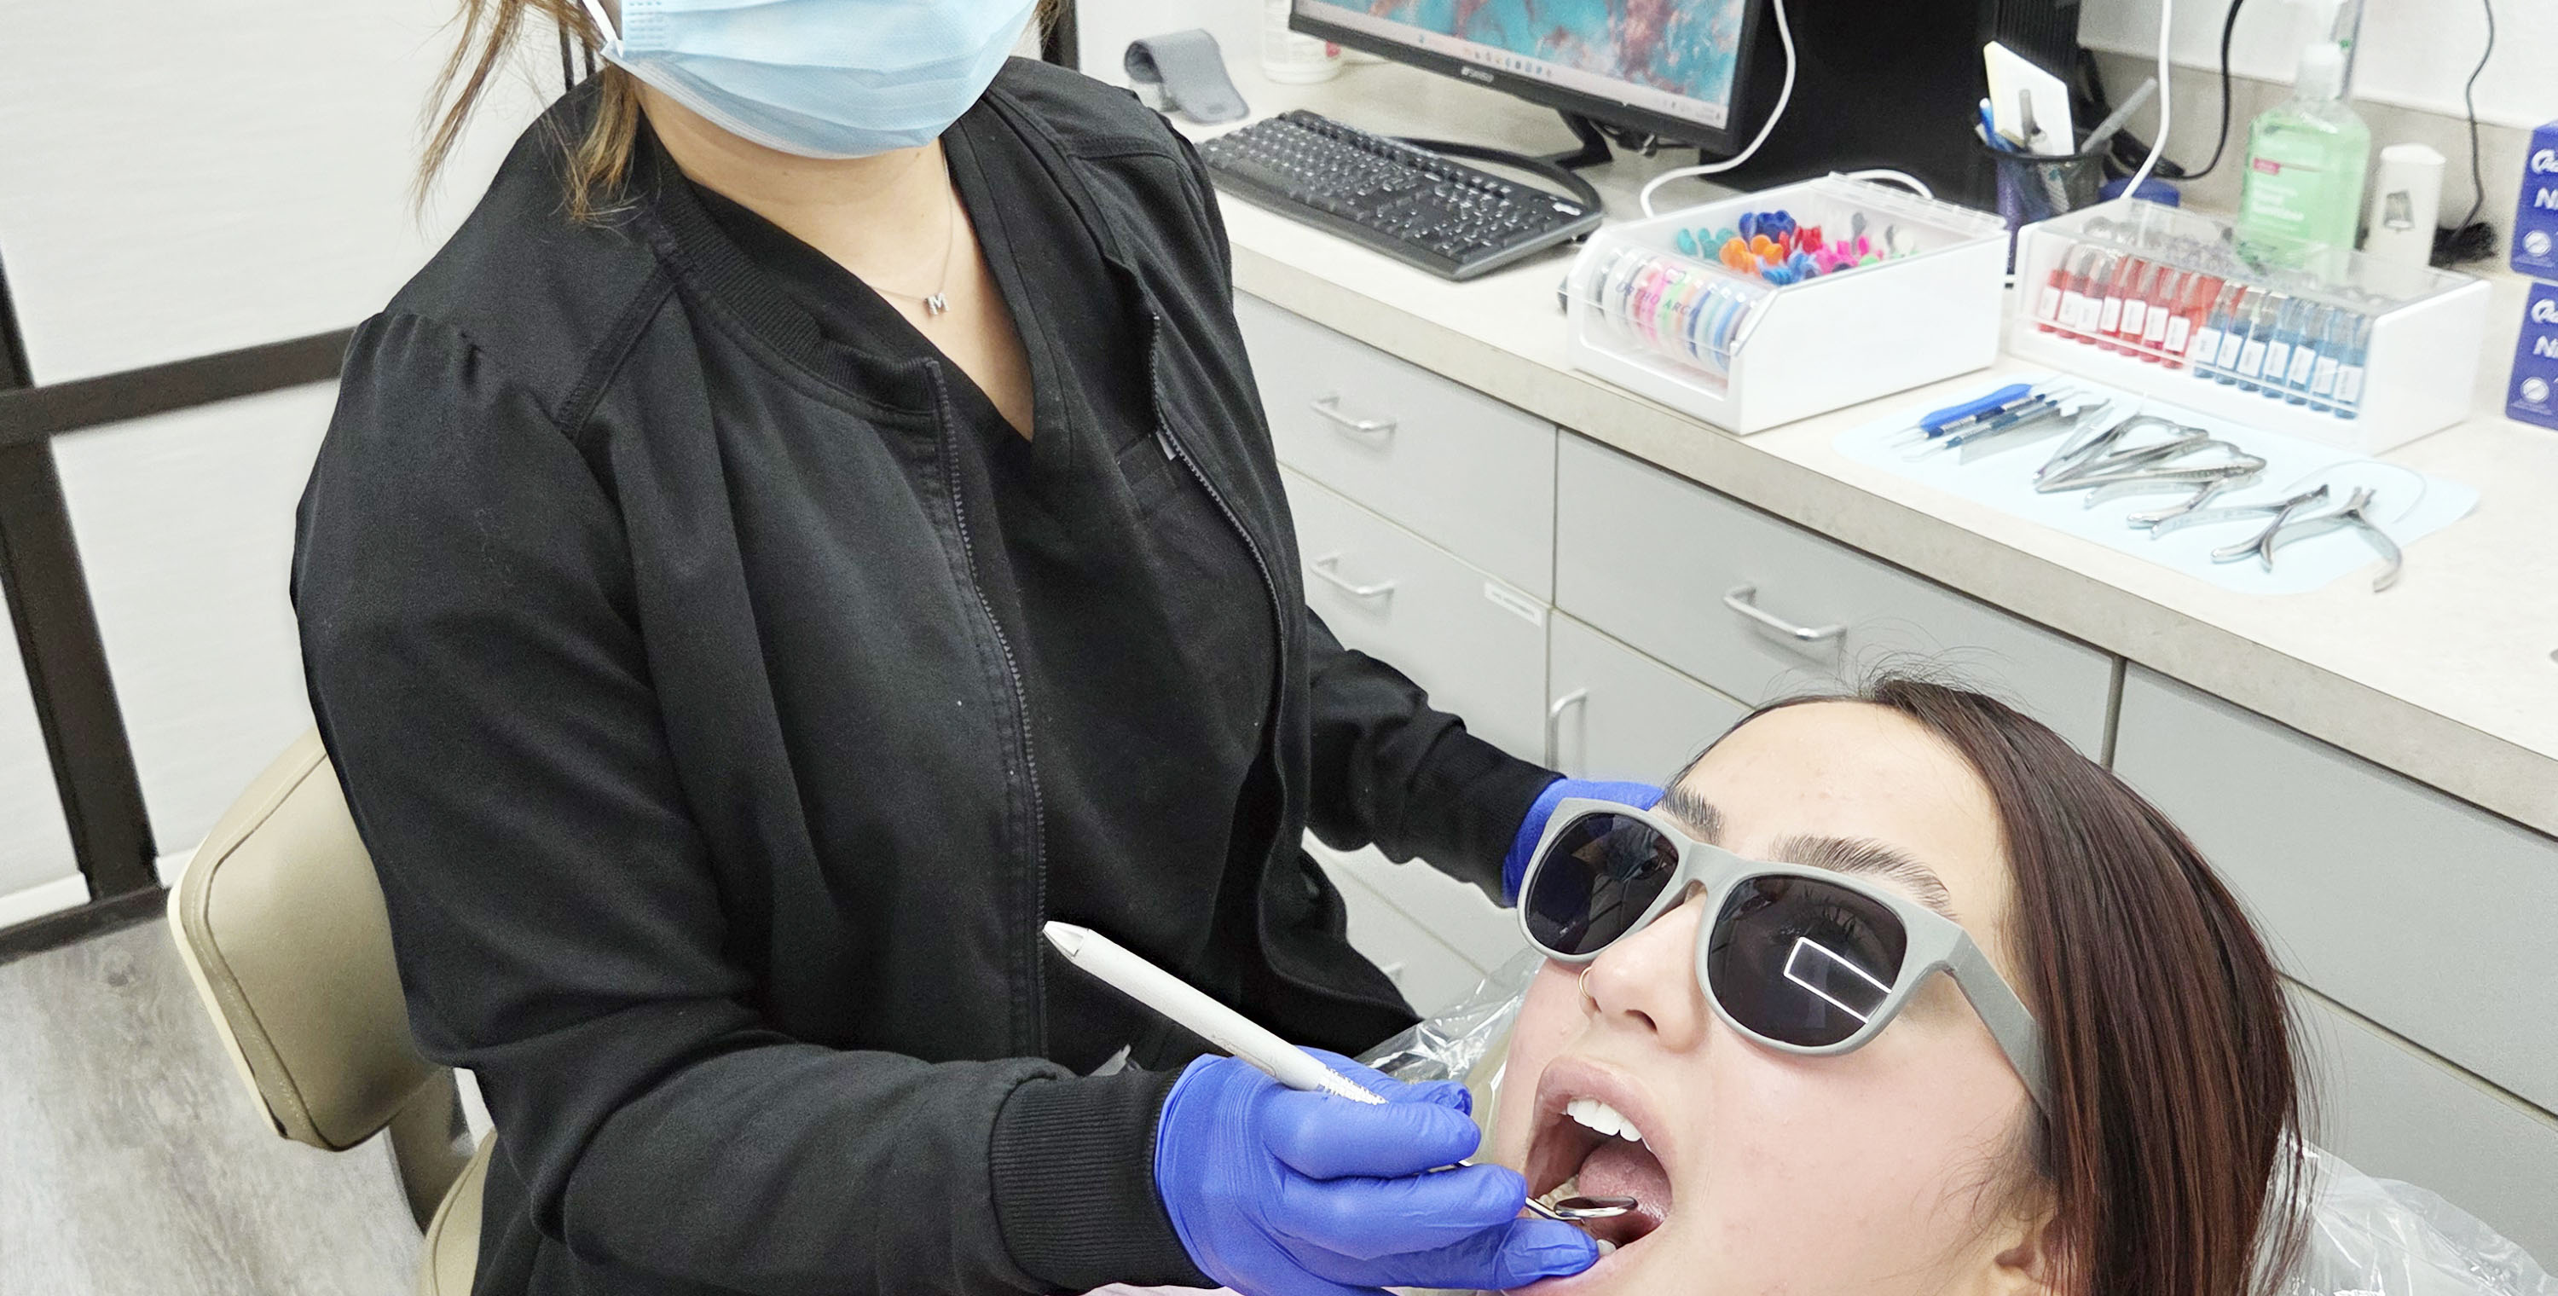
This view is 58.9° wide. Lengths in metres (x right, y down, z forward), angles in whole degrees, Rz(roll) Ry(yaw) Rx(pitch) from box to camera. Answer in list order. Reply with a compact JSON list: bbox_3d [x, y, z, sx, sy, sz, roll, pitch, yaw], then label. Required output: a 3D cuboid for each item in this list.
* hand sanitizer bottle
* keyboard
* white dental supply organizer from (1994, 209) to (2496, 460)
[{"bbox_3d":[0.734,-0.361,1.610,0.056,0.188,0.078,-20,31,-30],"label":"hand sanitizer bottle"},{"bbox_3d":[0.077,-0.391,1.911,0.148,0.032,0.452,-21,31,-24],"label":"keyboard"},{"bbox_3d":[0.603,-0.207,1.427,0.115,0.087,0.255,-18,30,-28],"label":"white dental supply organizer"}]

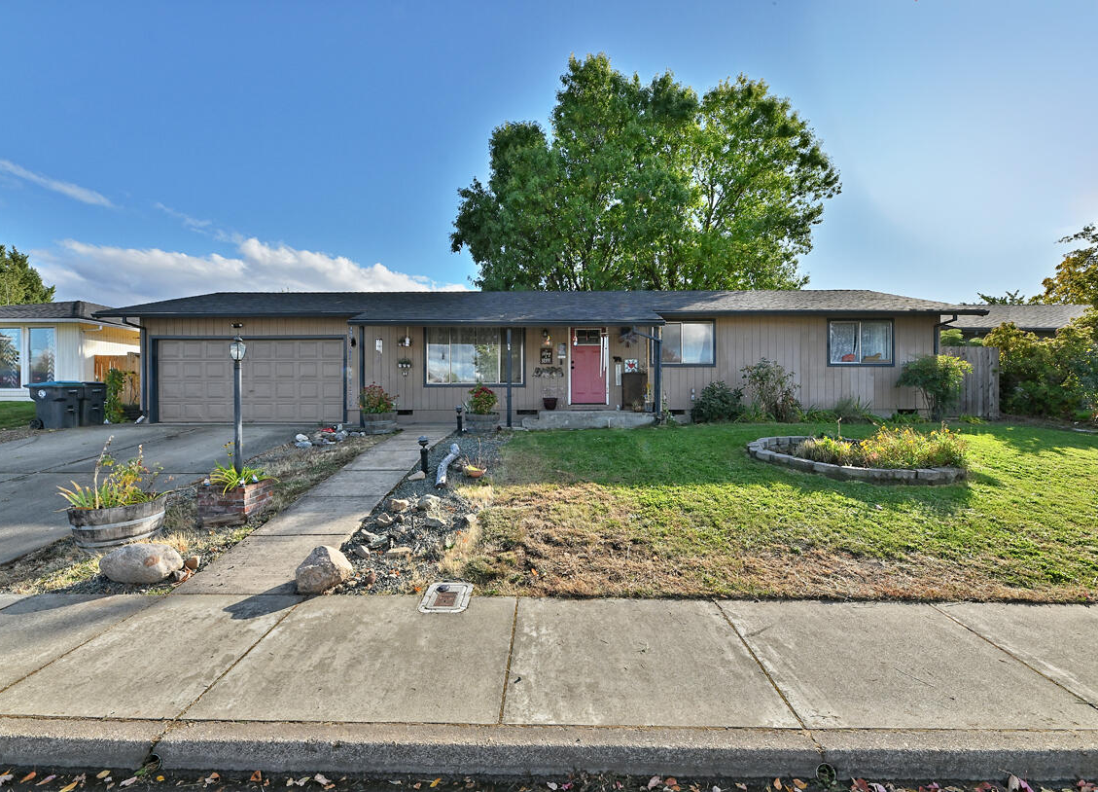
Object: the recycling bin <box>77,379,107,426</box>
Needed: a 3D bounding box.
[{"bbox_3d":[-11.730,0.190,11.550,0.780,1.120,0.650,0,0,-9],"label":"recycling bin"}]

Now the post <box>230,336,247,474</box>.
[{"bbox_3d":[-3.305,0.142,4.920,0.150,1.580,0.150,0,0,1],"label":"post"}]

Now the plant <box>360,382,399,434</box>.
[{"bbox_3d":[-3.480,0.243,9.500,0.700,1.045,0.690,0,0,1],"label":"plant"}]

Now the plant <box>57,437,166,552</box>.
[{"bbox_3d":[-4.060,0.900,4.340,0.770,1.040,0.730,0,0,0],"label":"plant"}]

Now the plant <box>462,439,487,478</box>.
[{"bbox_3d":[-1.080,0.890,6.680,0.350,0.550,0.340,0,0,0],"label":"plant"}]

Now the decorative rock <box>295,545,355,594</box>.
[{"bbox_3d":[-1.870,1.420,3.860,0.450,0.330,0.390,0,0,-24],"label":"decorative rock"}]

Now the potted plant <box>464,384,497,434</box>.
[{"bbox_3d":[-1.320,0.220,9.200,0.690,0.940,0.680,0,0,0],"label":"potted plant"}]

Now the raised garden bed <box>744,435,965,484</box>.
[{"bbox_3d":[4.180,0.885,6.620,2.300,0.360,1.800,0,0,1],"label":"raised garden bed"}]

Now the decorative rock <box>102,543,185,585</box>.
[{"bbox_3d":[-3.470,1.420,3.950,0.550,0.320,0.420,0,0,-30],"label":"decorative rock"}]

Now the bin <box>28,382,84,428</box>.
[{"bbox_3d":[-11.650,0.210,10.920,0.860,1.090,0.670,0,0,-7],"label":"bin"}]

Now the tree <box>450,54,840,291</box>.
[{"bbox_3d":[4.900,-8.400,23.500,19.300,17.900,17.000,0,0,0],"label":"tree"}]

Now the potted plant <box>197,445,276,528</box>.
[{"bbox_3d":[-3.290,0.920,4.930,0.540,0.815,0.520,0,0,1],"label":"potted plant"}]

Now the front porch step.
[{"bbox_3d":[0.895,0.570,11.050,2.950,0.375,1.350,0,0,1],"label":"front porch step"}]

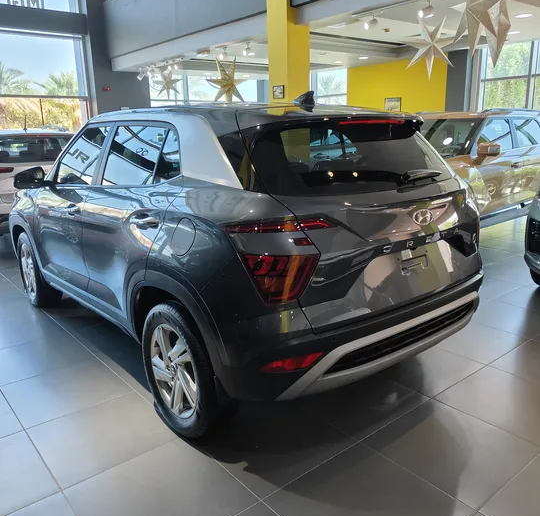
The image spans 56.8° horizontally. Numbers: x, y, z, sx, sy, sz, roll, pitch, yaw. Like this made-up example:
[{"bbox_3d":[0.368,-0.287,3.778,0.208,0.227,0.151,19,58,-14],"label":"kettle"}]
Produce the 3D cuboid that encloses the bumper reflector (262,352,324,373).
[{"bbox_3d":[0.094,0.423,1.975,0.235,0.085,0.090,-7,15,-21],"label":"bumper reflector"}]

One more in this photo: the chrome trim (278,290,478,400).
[{"bbox_3d":[0.634,0.370,2.406,1.420,0.275,0.230,-13,18,-38],"label":"chrome trim"}]

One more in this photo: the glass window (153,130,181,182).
[{"bbox_3d":[-0.444,-0.468,2.317,0.050,0.275,0.290,12,2,-41],"label":"glass window"}]

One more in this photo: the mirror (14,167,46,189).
[{"bbox_3d":[-1.759,-0.589,3.671,0.220,0.155,0.130,-13,18,-38],"label":"mirror"}]

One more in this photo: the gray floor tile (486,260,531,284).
[{"bbox_3d":[2.424,0.164,5.080,0.600,0.010,0.600,-13,18,-37],"label":"gray floor tile"}]

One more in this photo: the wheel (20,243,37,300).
[{"bbox_3d":[-2.074,0.098,4.440,0.160,0.465,0.465,-13,18,-38],"label":"wheel"}]

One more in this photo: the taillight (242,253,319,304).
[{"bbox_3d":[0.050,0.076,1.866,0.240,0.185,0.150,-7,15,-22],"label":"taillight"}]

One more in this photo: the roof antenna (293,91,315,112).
[{"bbox_3d":[0.173,-0.828,2.654,0.066,0.092,0.160,-13,24,-38],"label":"roof antenna"}]

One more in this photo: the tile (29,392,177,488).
[{"bbox_3d":[-0.841,0.894,2.542,0.604,0.010,0.604,-13,18,-38],"label":"tile"}]

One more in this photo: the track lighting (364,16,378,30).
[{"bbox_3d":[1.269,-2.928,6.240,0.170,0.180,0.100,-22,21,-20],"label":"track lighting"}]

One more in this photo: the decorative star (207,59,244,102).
[{"bbox_3d":[-0.681,-2.786,8.100,0.210,0.930,0.920,12,20,42],"label":"decorative star"}]

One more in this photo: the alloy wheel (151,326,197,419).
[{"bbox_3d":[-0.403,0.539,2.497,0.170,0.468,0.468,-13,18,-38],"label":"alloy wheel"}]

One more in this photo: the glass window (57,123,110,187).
[{"bbox_3d":[-1.290,-0.693,3.426,0.050,0.410,0.790,14,1,-41],"label":"glass window"}]

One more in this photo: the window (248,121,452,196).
[{"bbox_3d":[0.471,-0.473,2.395,1.290,0.340,0.120,-13,-17,-38],"label":"window"}]

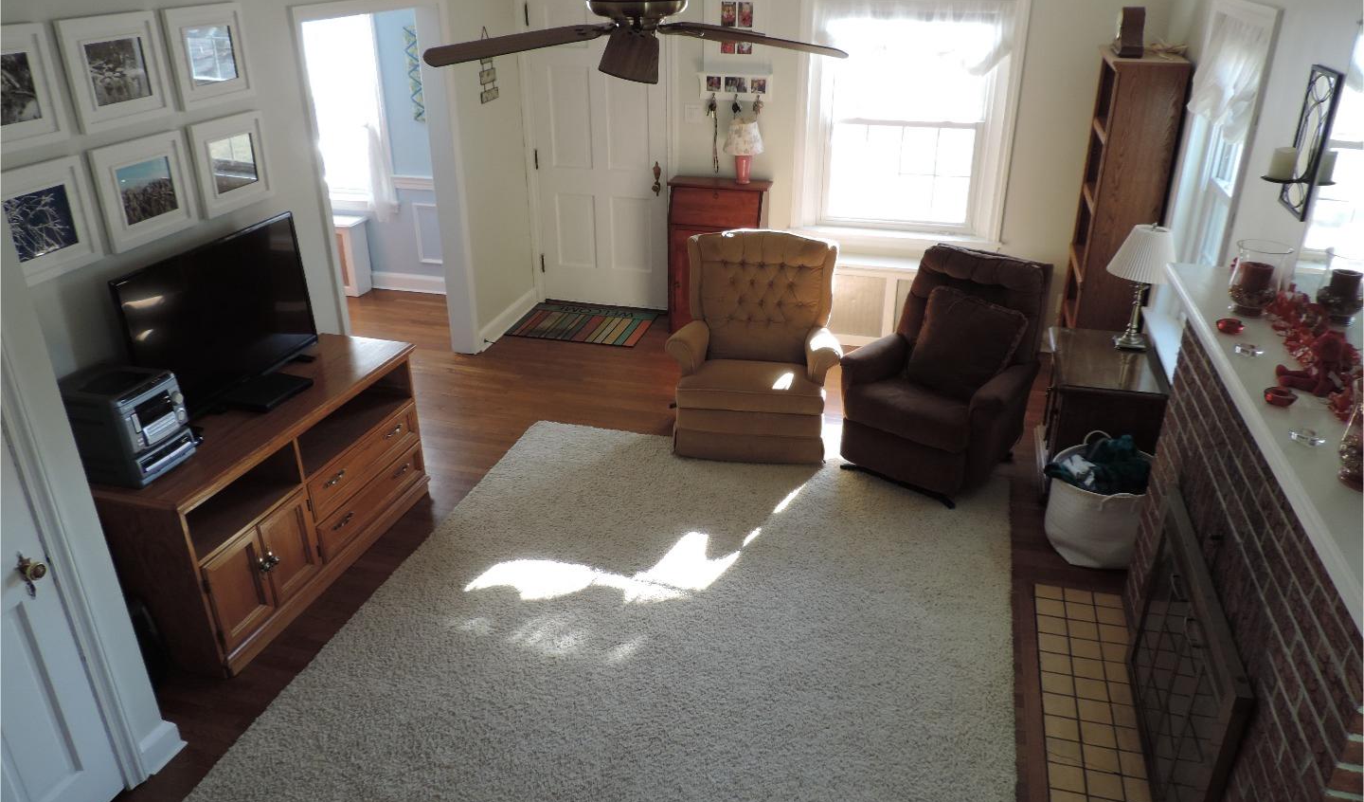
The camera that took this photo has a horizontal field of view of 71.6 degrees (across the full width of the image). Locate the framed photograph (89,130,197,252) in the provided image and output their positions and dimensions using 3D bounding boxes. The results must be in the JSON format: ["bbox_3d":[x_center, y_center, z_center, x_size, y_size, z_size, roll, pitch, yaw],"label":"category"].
[{"bbox_3d":[-1.889,-0.742,3.329,0.040,0.343,0.388,7,27,15],"label":"framed photograph"}]

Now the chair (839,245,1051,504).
[{"bbox_3d":[1.244,-0.162,4.510,0.790,0.960,0.860,18,32,33],"label":"chair"}]

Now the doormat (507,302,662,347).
[{"bbox_3d":[-0.656,-0.512,6.335,0.888,0.012,0.615,7,27,15],"label":"doormat"}]

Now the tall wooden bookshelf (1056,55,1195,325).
[{"bbox_3d":[2.324,-0.929,5.120,0.323,1.781,0.817,7,27,15],"label":"tall wooden bookshelf"}]

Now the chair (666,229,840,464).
[{"bbox_3d":[0.364,-0.300,4.778,0.840,0.980,0.840,3,26,7],"label":"chair"}]

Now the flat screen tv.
[{"bbox_3d":[-1.738,-0.308,3.610,0.182,0.590,0.903,8,27,16],"label":"flat screen tv"}]

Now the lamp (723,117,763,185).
[{"bbox_3d":[0.374,-1.506,5.760,0.250,0.375,0.250,0,26,0],"label":"lamp"}]

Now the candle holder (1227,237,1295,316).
[{"bbox_3d":[1.698,-0.362,2.801,0.151,0.197,0.151,7,27,15],"label":"candle holder"}]

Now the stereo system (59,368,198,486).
[{"bbox_3d":[-1.855,0.073,3.141,0.303,0.308,0.267,6,27,13],"label":"stereo system"}]

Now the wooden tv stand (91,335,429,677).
[{"bbox_3d":[-1.603,0.331,3.781,0.484,0.721,1.357,7,27,16],"label":"wooden tv stand"}]

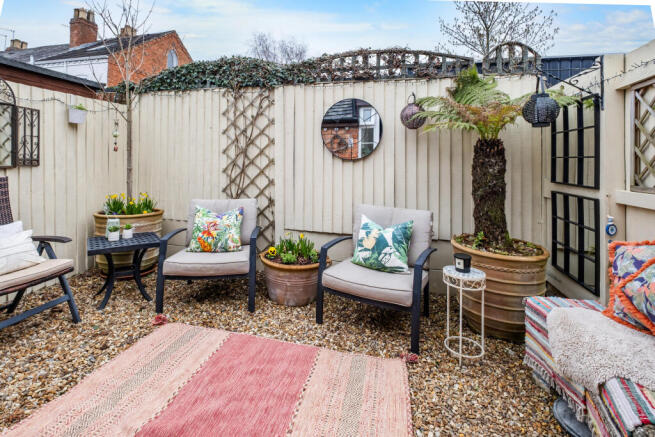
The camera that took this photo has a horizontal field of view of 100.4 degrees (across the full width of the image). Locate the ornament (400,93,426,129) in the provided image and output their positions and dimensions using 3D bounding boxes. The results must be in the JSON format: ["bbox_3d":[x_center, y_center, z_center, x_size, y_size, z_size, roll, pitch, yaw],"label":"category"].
[{"bbox_3d":[0.670,-0.831,2.135,0.190,0.250,0.190,0,7,0],"label":"ornament"}]

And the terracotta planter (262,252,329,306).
[{"bbox_3d":[-0.270,0.500,2.328,0.570,0.340,0.570,0,7,0],"label":"terracotta planter"}]

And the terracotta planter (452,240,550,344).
[{"bbox_3d":[1.130,0.458,1.850,0.570,0.540,0.570,0,7,0],"label":"terracotta planter"}]

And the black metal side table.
[{"bbox_3d":[-1.720,0.437,2.351,0.480,0.460,0.480,-5,9,-35],"label":"black metal side table"}]

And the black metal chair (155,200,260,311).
[{"bbox_3d":[-0.940,0.263,2.370,0.700,0.800,0.700,0,7,-3],"label":"black metal chair"}]

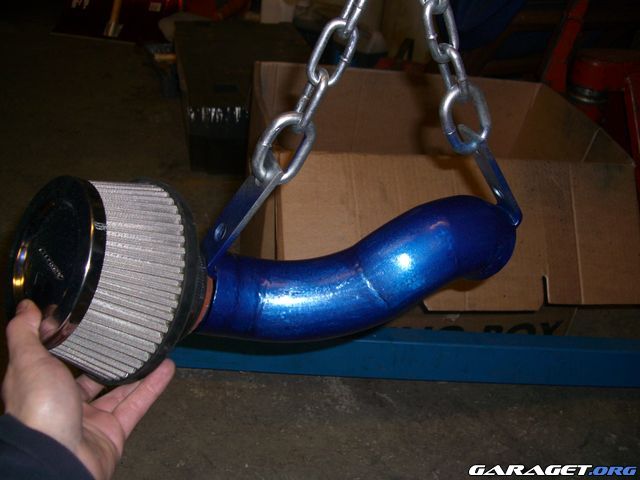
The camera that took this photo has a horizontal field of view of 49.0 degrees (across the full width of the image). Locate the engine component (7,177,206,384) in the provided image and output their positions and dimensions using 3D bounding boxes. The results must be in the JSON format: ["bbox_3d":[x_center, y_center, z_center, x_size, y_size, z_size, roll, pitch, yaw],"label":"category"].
[{"bbox_3d":[-0.157,0.027,0.532,0.117,0.160,0.160,18,12,-46],"label":"engine component"}]

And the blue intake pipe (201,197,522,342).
[{"bbox_3d":[0.043,0.026,0.605,0.307,0.108,0.106,-10,33,-19],"label":"blue intake pipe"}]

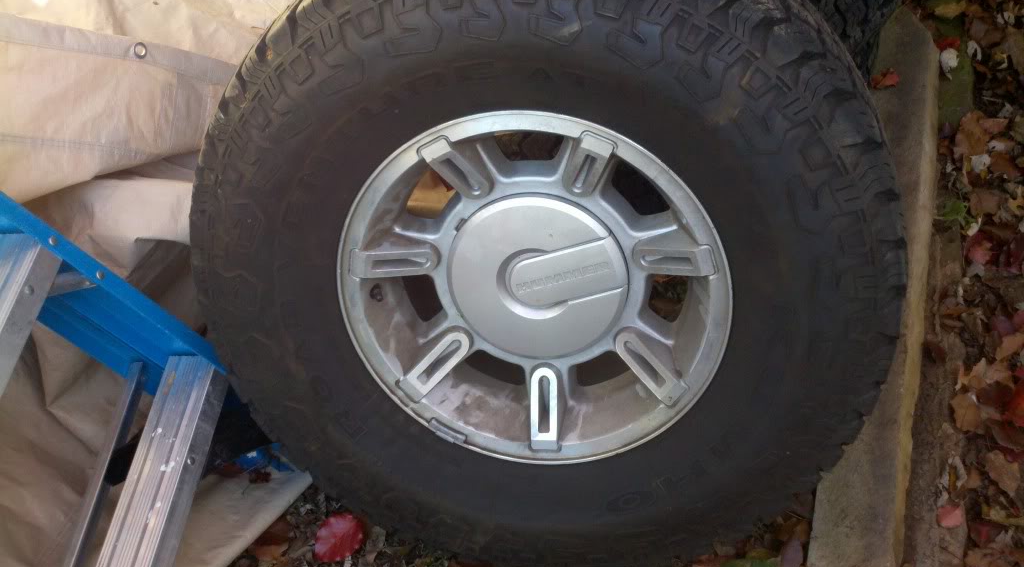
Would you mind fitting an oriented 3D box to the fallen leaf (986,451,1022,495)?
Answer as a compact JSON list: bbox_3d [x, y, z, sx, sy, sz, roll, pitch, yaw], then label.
[{"bbox_3d":[0.708,0.266,1.482,0.045,0.012,0.064,-35,53,-17],"label":"fallen leaf"}]

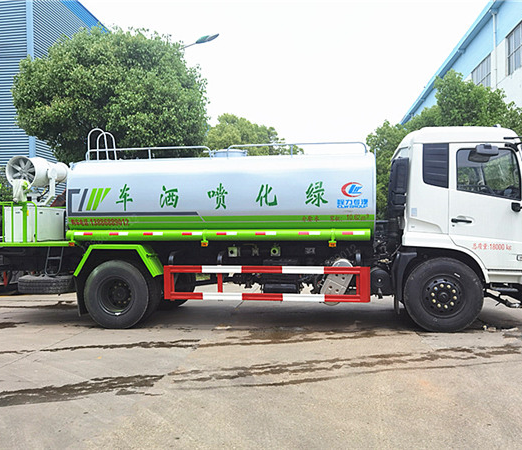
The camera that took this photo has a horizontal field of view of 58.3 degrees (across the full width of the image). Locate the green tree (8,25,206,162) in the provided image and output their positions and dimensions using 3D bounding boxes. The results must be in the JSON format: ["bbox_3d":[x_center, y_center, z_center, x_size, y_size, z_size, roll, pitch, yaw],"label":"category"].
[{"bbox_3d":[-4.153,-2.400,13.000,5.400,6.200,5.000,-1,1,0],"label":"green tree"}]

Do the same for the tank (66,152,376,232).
[{"bbox_3d":[-0.530,-0.430,8.030,4.650,1.380,2.300,-1,1,7],"label":"tank"}]

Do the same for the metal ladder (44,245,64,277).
[{"bbox_3d":[-3.273,0.561,7.400,0.280,0.500,0.120,-1,1,7],"label":"metal ladder"}]

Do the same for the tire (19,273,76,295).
[{"bbox_3d":[-3.701,1.010,8.150,1.050,0.280,1.050,-1,1,7],"label":"tire"}]

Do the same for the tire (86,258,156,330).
[{"bbox_3d":[-2.147,1.046,7.199,1.050,1.050,0.300,-1,1,7],"label":"tire"}]

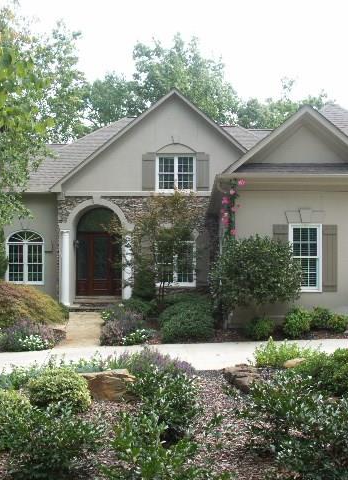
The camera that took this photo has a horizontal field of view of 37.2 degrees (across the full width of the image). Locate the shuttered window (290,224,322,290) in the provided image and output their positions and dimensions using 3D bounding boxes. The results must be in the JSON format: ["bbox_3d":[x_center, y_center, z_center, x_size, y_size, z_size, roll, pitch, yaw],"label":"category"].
[{"bbox_3d":[3.943,0.554,15.500,1.010,2.050,0.150,0,-1,-4],"label":"shuttered window"}]

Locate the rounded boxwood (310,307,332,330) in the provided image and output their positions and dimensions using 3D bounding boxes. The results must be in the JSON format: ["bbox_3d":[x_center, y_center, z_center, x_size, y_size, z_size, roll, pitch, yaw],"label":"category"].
[{"bbox_3d":[4.188,2.229,14.700,0.660,0.700,0.660,0,-1,-4],"label":"rounded boxwood"}]

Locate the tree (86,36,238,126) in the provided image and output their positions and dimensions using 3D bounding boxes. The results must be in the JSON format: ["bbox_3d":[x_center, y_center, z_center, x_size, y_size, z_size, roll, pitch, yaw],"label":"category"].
[{"bbox_3d":[-0.661,-5.600,36.000,10.500,16.800,9.500,0,0,0],"label":"tree"}]

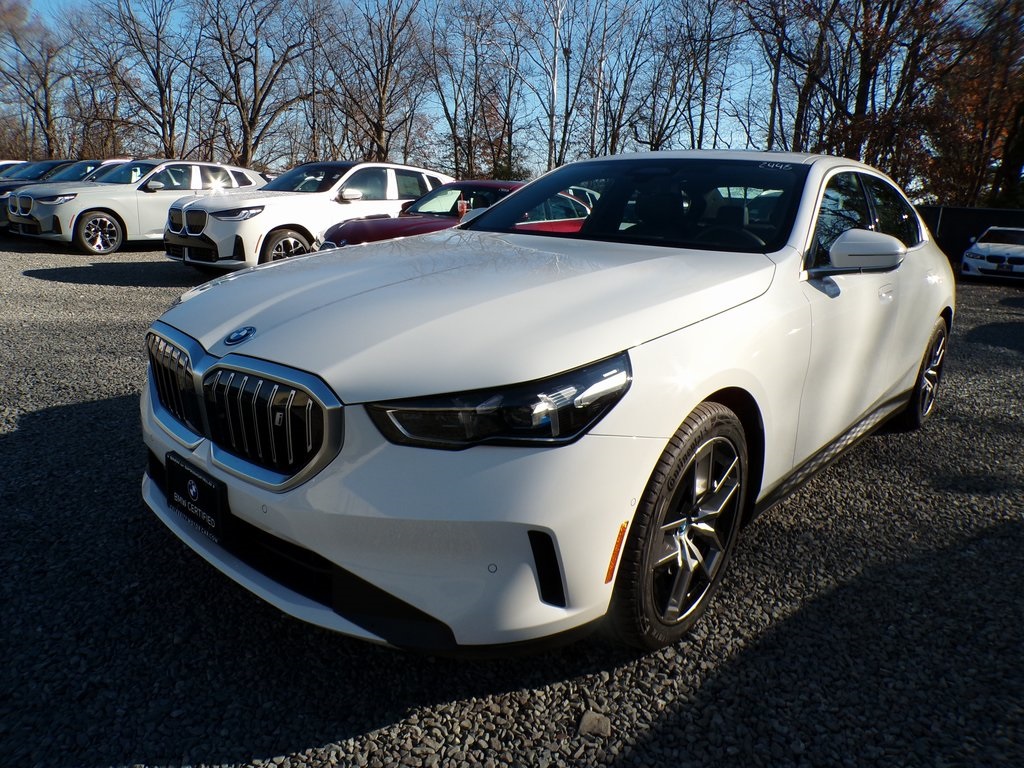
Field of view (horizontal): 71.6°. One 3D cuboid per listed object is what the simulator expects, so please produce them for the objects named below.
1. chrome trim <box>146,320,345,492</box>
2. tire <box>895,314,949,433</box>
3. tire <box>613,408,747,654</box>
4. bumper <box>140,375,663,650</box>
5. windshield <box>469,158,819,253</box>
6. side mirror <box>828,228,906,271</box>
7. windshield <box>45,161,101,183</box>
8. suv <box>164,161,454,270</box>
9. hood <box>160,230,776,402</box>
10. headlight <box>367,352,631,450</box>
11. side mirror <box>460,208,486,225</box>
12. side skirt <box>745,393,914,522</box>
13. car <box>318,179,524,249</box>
[{"bbox_3d":[-0.721,0.037,1.777,0.960,0.310,0.150,15,18,39],"label":"chrome trim"},{"bbox_3d":[2.345,-0.086,4.168,0.260,0.700,0.700,15,18,39],"label":"tire"},{"bbox_3d":[0.421,0.375,1.999,0.245,0.700,0.700,15,18,39],"label":"tire"},{"bbox_3d":[-0.585,0.192,1.992,1.870,0.570,0.650,15,18,39],"label":"bumper"},{"bbox_3d":[0.475,-0.783,2.966,1.450,0.420,0.870,15,18,39],"label":"windshield"},{"bbox_3d":[1.195,-0.448,2.401,0.240,0.155,0.200,15,18,39],"label":"side mirror"},{"bbox_3d":[-8.767,-4.240,14.166,1.480,0.470,0.750,14,18,37],"label":"windshield"},{"bbox_3d":[-2.455,-2.378,10.259,1.920,1.660,4.755,14,17,36],"label":"suv"},{"bbox_3d":[-0.195,-0.317,2.329,1.630,0.350,1.640,15,18,39],"label":"hood"},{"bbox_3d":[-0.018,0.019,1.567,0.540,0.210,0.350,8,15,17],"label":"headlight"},{"bbox_3d":[-0.196,-0.837,3.644,0.260,0.160,0.170,15,18,39],"label":"side mirror"},{"bbox_3d":[1.406,0.252,3.008,0.120,0.180,2.100,15,18,39],"label":"side skirt"},{"bbox_3d":[-0.275,-1.909,9.271,1.850,1.450,4.760,15,18,38],"label":"car"}]

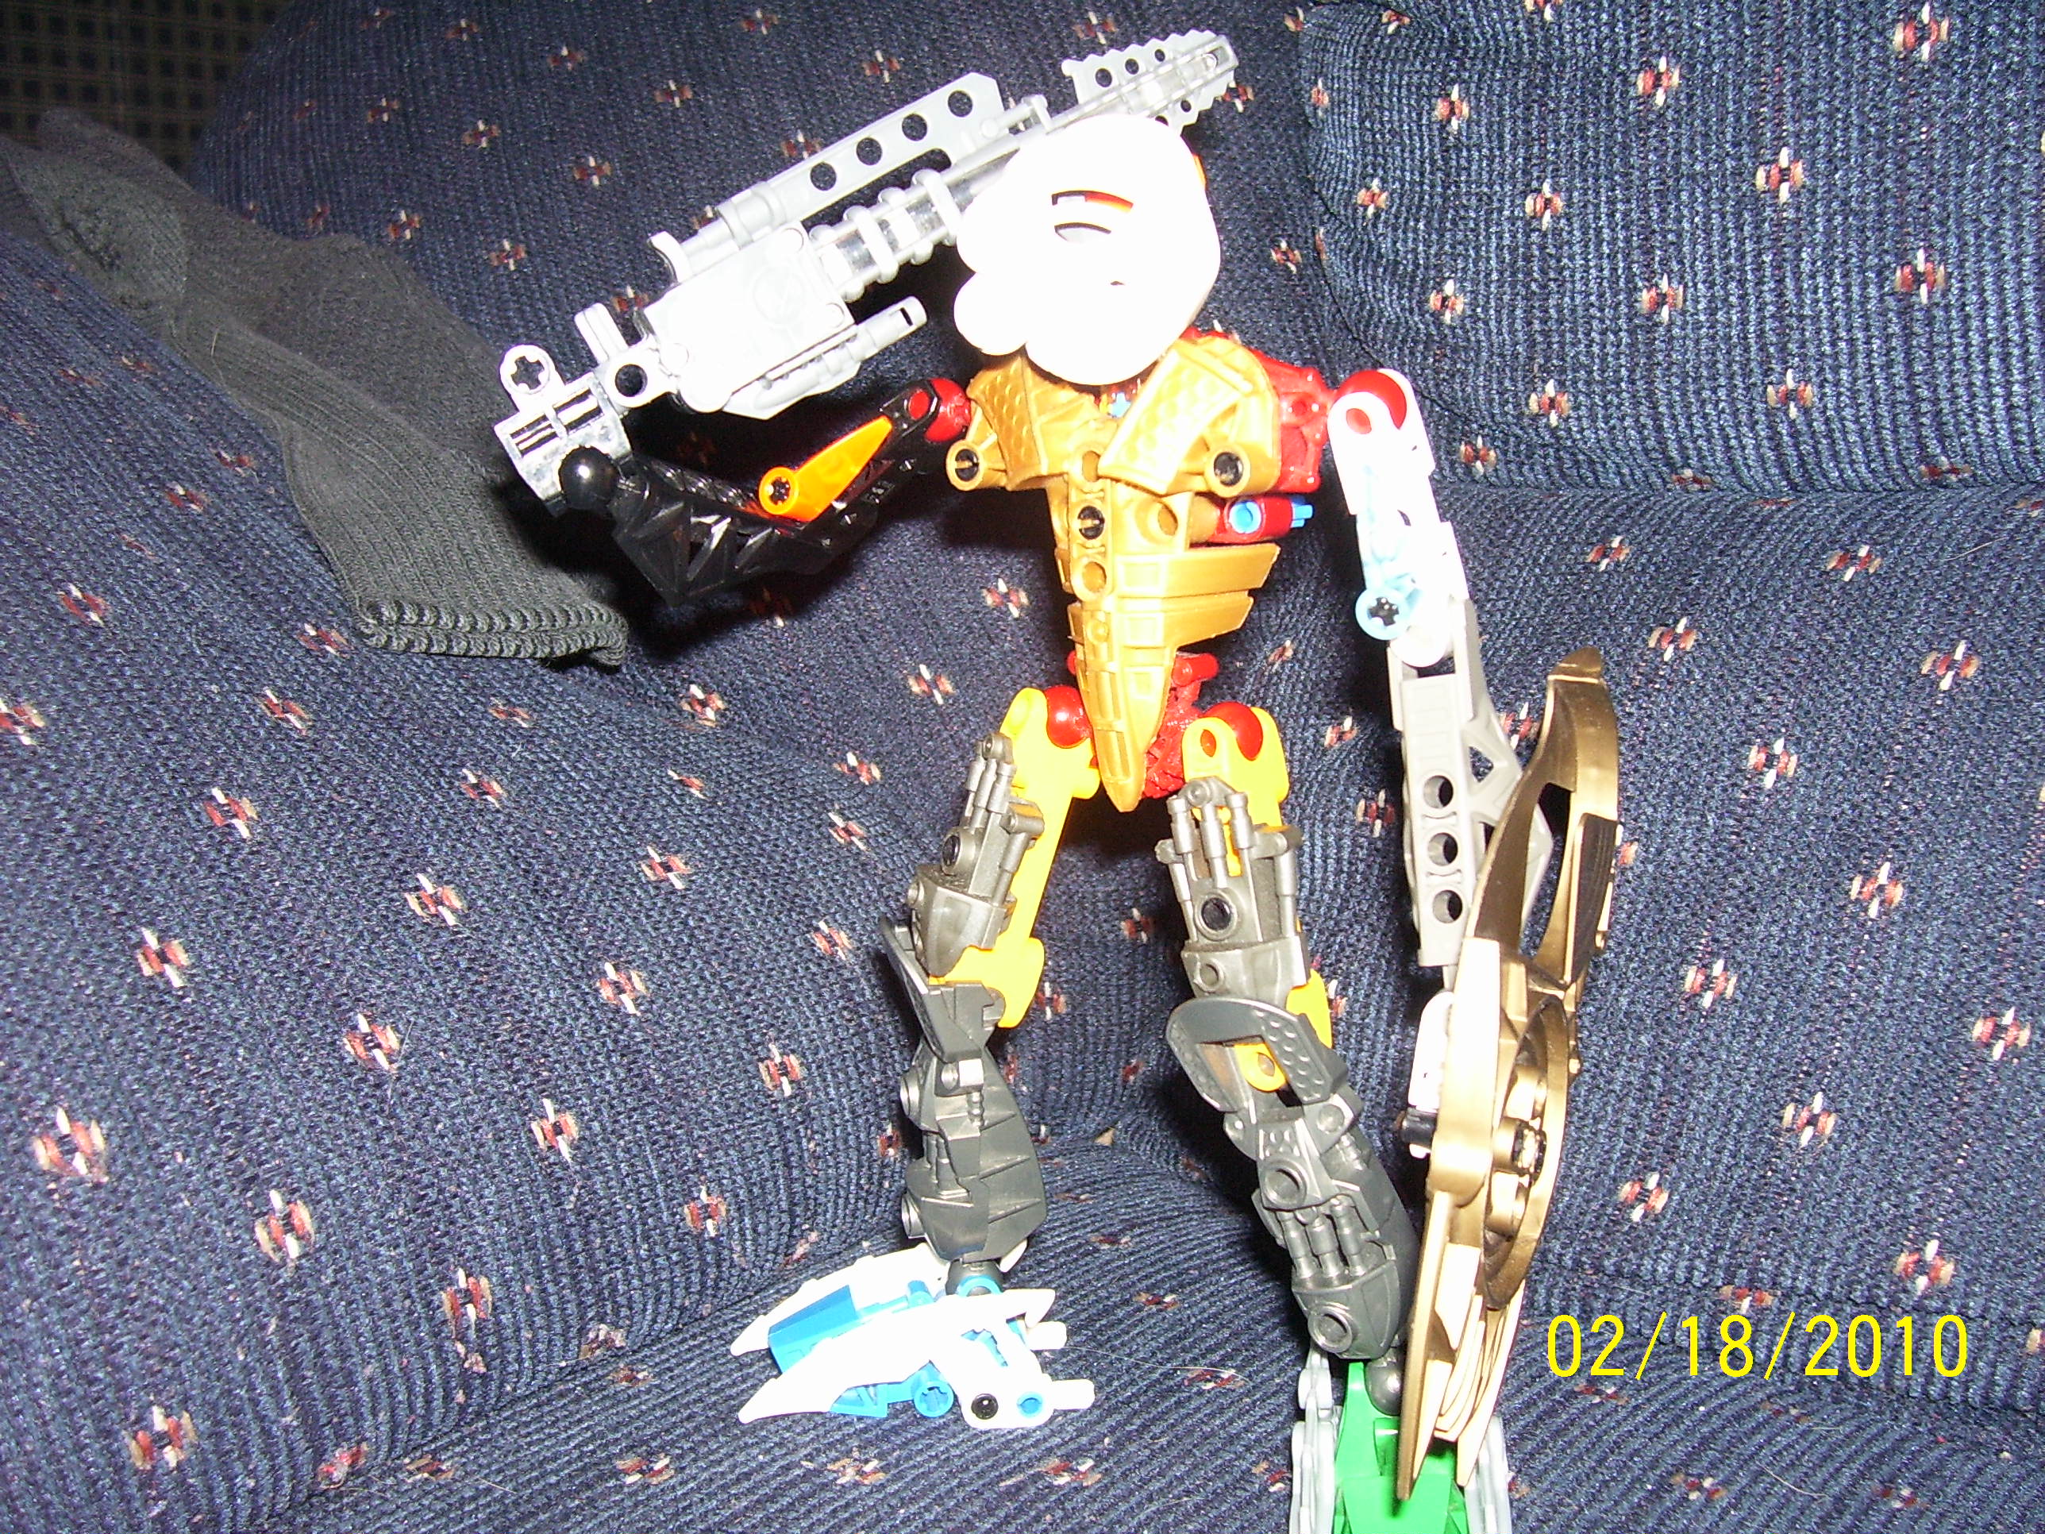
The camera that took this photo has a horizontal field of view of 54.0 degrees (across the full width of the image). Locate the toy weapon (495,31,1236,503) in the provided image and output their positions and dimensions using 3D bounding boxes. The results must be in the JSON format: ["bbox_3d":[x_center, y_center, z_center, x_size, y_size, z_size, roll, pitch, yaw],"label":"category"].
[{"bbox_3d":[-0.024,-0.087,0.325,0.136,0.034,0.018,-34,0,-19],"label":"toy weapon"}]

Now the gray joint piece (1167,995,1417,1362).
[{"bbox_3d":[0.040,0.060,0.298,0.020,0.057,0.022,-20,-8,24],"label":"gray joint piece"}]

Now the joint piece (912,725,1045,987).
[{"bbox_3d":[-0.007,0.013,0.310,0.012,0.036,0.020,13,-3,-30],"label":"joint piece"}]

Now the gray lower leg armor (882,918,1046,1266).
[{"bbox_3d":[-0.009,0.051,0.320,0.022,0.057,0.020,-3,8,-22],"label":"gray lower leg armor"}]

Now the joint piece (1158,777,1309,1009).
[{"bbox_3d":[0.032,0.019,0.303,0.020,0.036,0.012,-10,-3,32],"label":"joint piece"}]

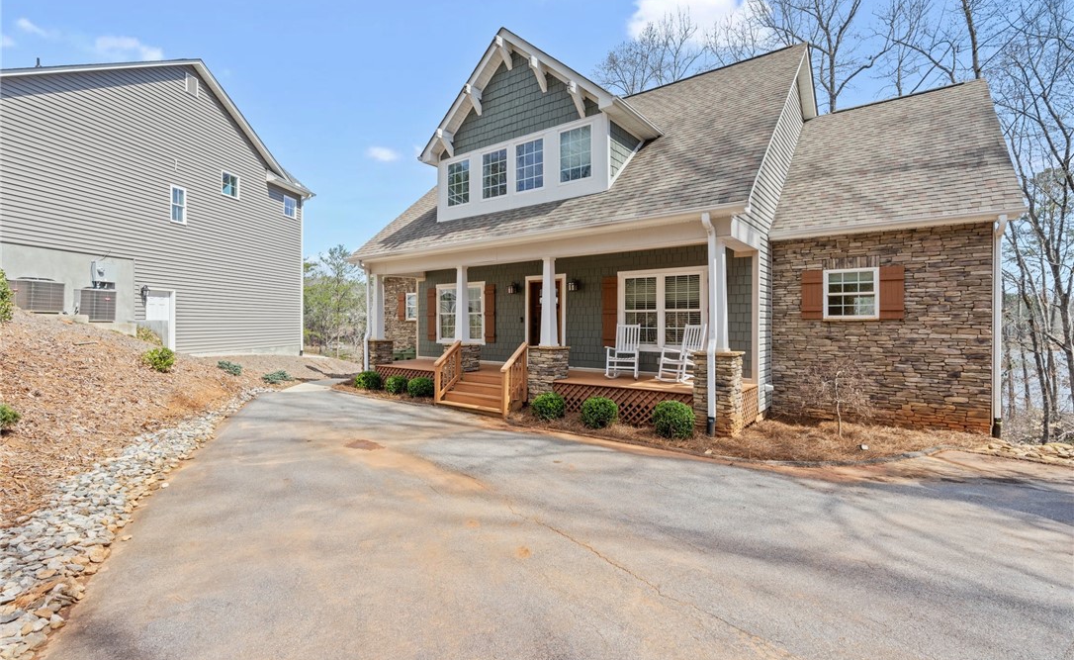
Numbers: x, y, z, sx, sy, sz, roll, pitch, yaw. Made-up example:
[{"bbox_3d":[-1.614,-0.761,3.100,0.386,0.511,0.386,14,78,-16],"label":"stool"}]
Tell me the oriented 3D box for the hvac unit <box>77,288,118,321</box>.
[{"bbox_3d":[-11.640,-0.640,12.610,0.590,0.840,0.590,0,1,7],"label":"hvac unit"}]

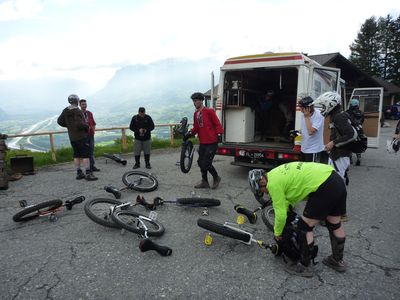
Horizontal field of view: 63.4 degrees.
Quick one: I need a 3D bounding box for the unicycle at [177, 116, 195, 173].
[{"bbox_3d":[-0.275,-0.050,6.130,0.400,1.060,0.640,4,32,17],"label":"unicycle"}]

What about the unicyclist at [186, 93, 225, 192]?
[{"bbox_3d":[0.111,-0.155,5.987,0.620,1.780,0.550,7,10,40],"label":"unicyclist"}]

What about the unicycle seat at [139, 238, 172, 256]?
[{"bbox_3d":[-0.452,1.002,3.300,0.340,0.170,0.120,13,12,4],"label":"unicycle seat"}]

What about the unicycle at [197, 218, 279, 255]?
[{"bbox_3d":[0.405,0.917,3.470,0.980,0.400,0.640,12,-14,36],"label":"unicycle"}]

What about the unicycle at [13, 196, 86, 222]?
[{"bbox_3d":[-2.020,0.785,4.400,0.660,0.400,0.970,-23,-9,33],"label":"unicycle"}]

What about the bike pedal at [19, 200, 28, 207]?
[{"bbox_3d":[-2.340,0.700,4.280,0.100,0.100,0.035,-15,-9,-30],"label":"bike pedal"}]

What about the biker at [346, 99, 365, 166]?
[{"bbox_3d":[4.144,-0.436,8.418,0.550,1.760,0.460,-2,11,-15],"label":"biker"}]

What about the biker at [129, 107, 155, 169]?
[{"bbox_3d":[-1.564,-0.303,8.651,0.640,1.670,0.420,-1,10,-7],"label":"biker"}]

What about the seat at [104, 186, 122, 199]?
[{"bbox_3d":[-1.470,0.719,5.524,0.360,0.180,0.130,29,24,22],"label":"seat"}]

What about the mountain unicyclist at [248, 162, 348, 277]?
[{"bbox_3d":[0.977,0.604,3.175,0.920,1.060,0.580,3,9,22],"label":"mountain unicyclist"}]

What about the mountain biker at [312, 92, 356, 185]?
[{"bbox_3d":[1.799,0.109,4.327,0.600,1.720,0.500,-1,8,-6],"label":"mountain biker"}]

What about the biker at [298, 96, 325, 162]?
[{"bbox_3d":[1.758,0.010,5.101,0.420,1.700,0.480,-3,8,-17],"label":"biker"}]

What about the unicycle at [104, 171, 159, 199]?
[{"bbox_3d":[-1.208,0.634,5.933,0.700,0.420,1.085,29,24,22],"label":"unicycle"}]

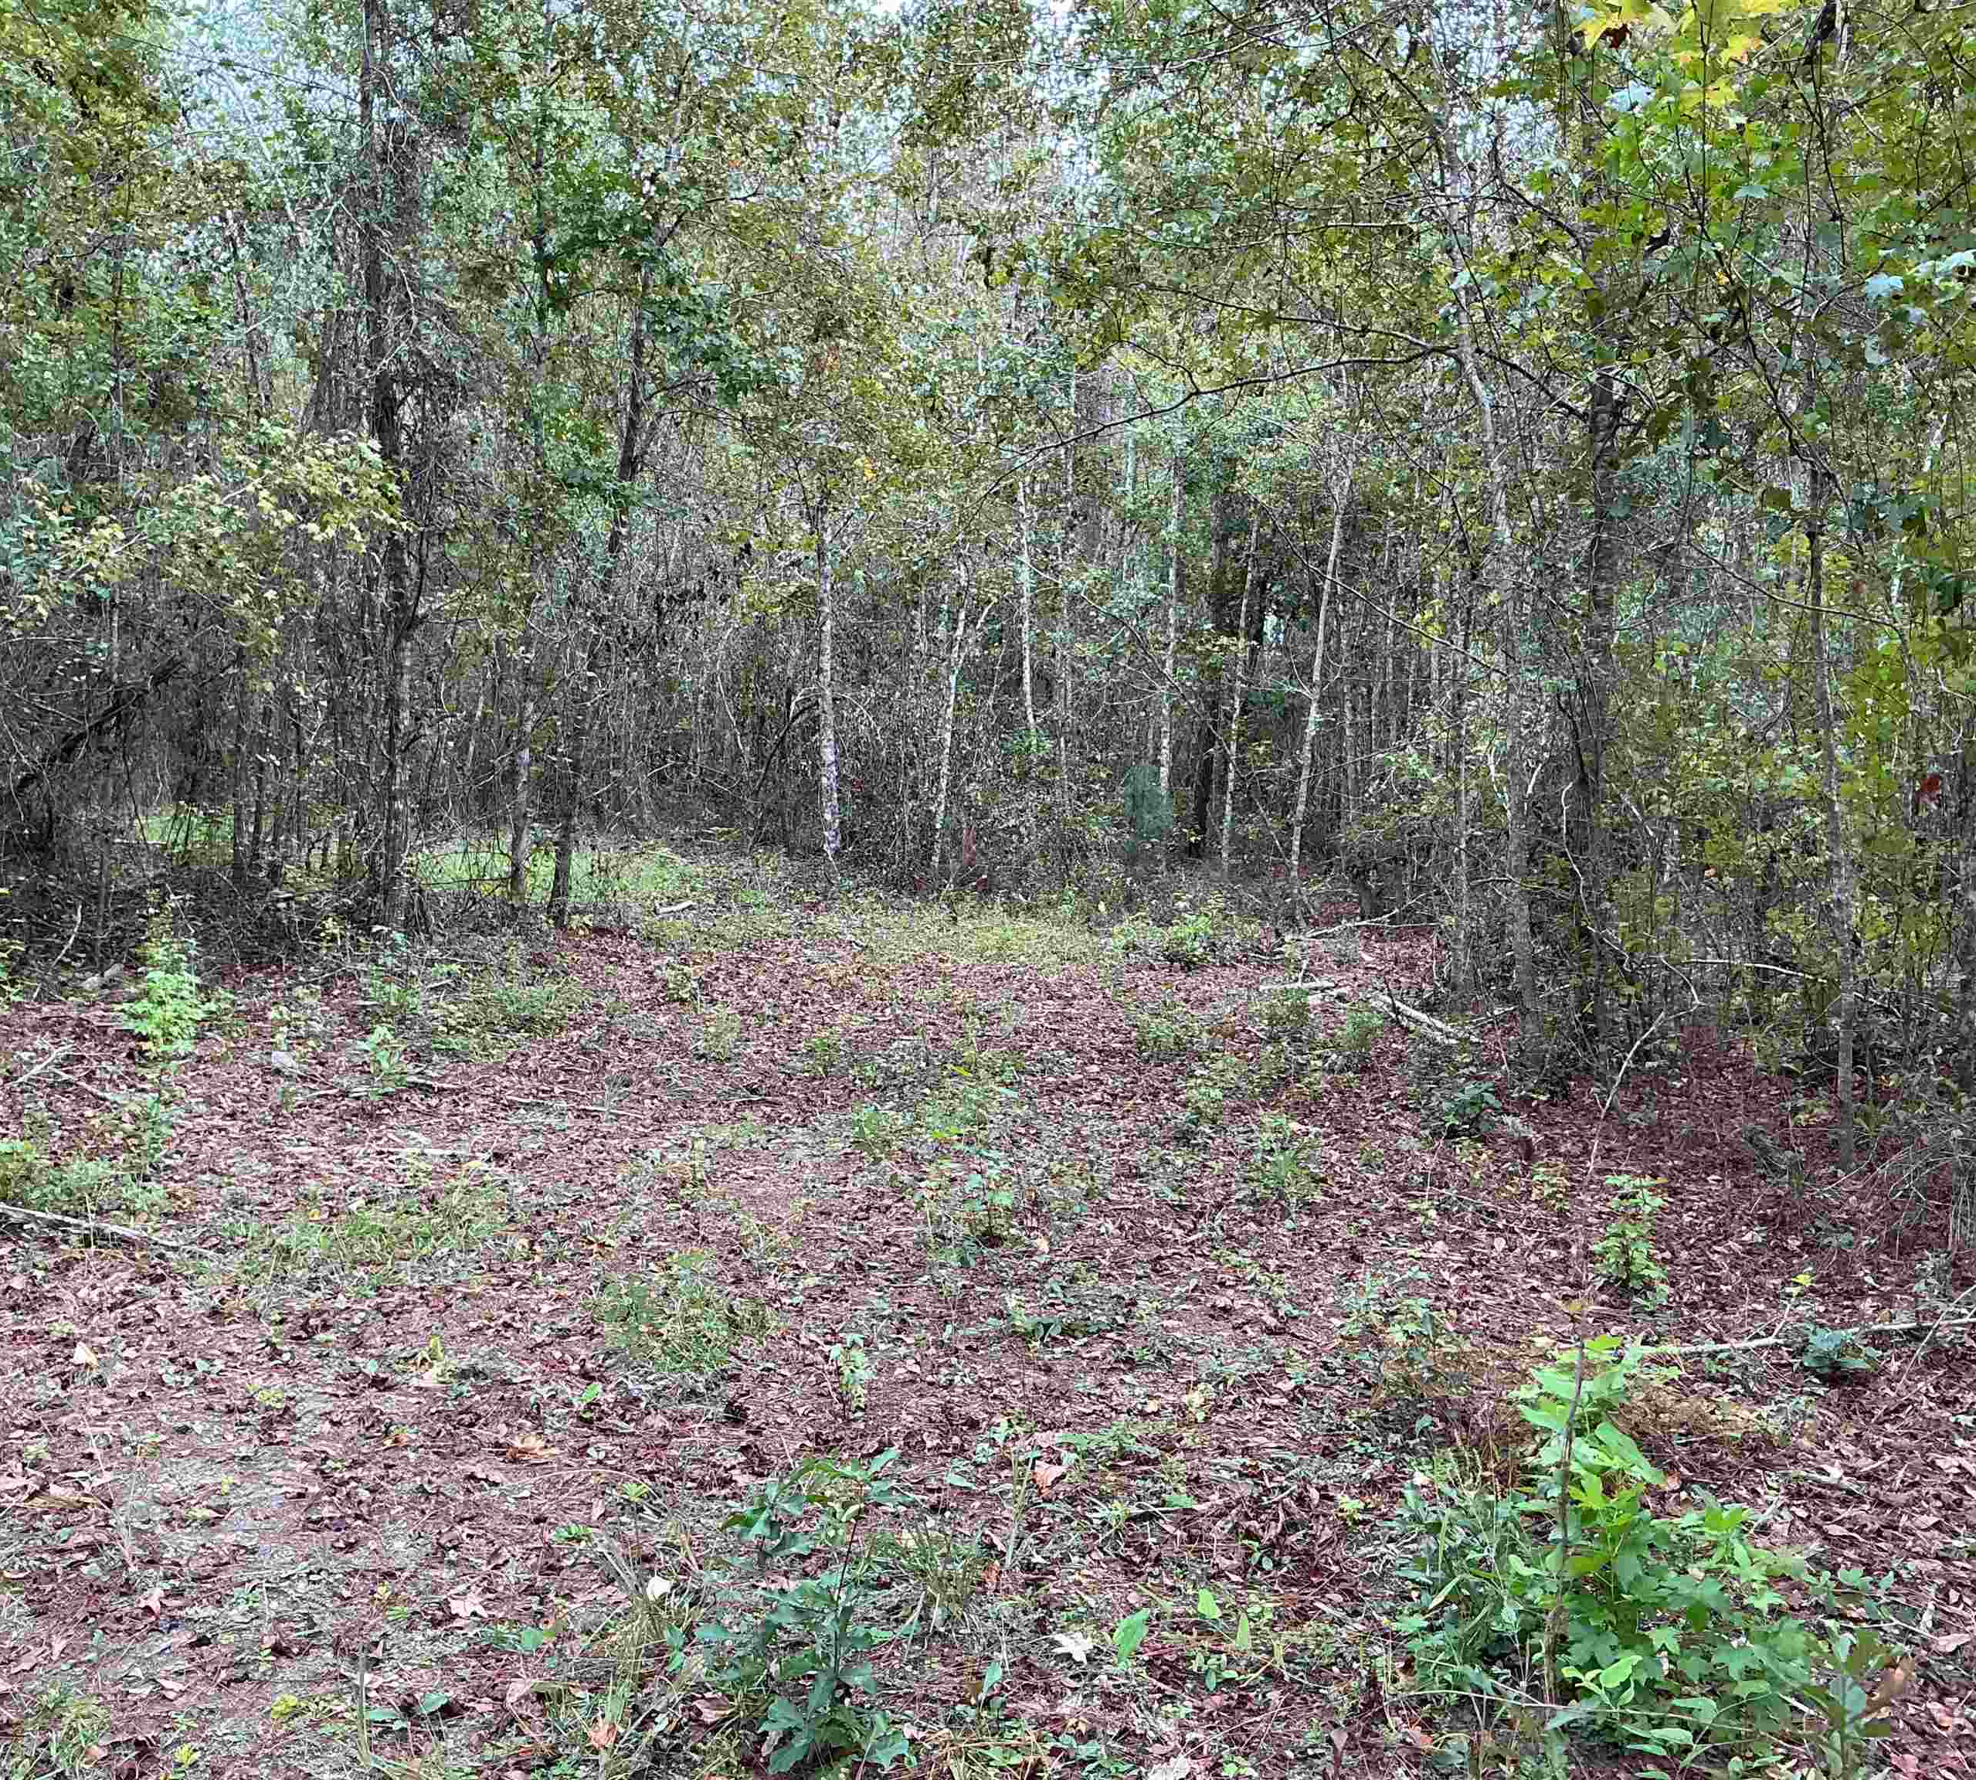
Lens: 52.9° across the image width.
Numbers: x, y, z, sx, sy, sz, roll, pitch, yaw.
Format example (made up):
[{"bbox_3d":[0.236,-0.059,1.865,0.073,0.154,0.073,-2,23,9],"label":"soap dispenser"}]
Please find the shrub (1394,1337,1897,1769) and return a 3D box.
[{"bbox_3d":[1.063,1.009,3.189,0.814,0.591,0.692,0,4,0],"label":"shrub"}]

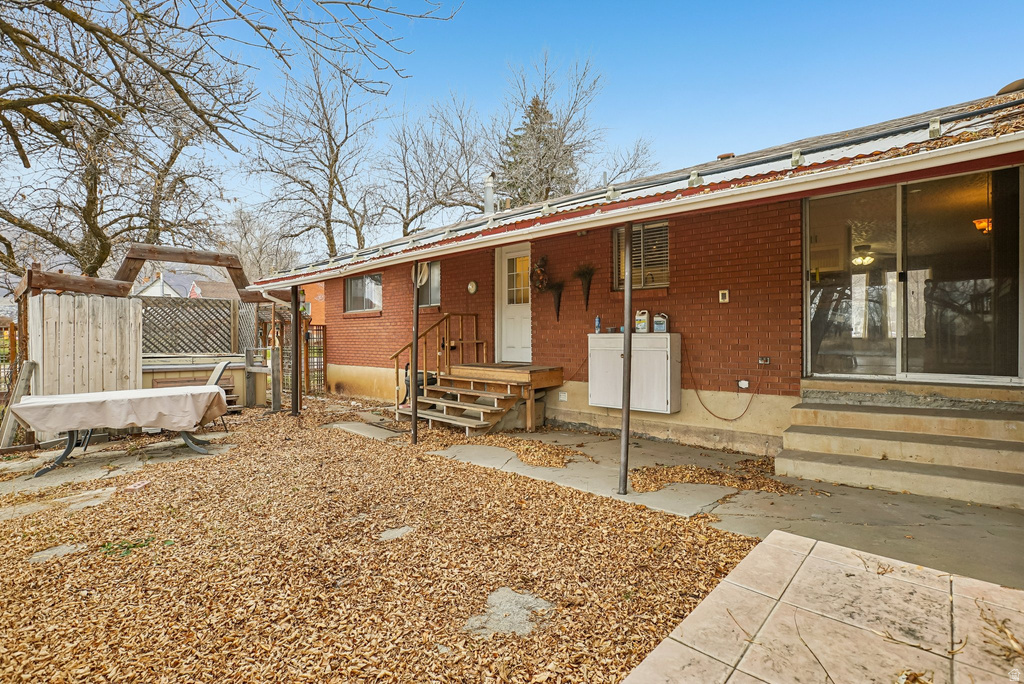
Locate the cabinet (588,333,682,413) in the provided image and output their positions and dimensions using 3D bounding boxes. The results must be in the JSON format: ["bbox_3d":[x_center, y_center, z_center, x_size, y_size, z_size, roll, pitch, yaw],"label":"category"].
[{"bbox_3d":[1.734,0.420,6.907,1.250,1.050,0.360,0,0,42],"label":"cabinet"}]

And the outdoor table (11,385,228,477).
[{"bbox_3d":[-4.540,1.007,5.770,1.880,0.770,0.980,0,0,-34],"label":"outdoor table"}]

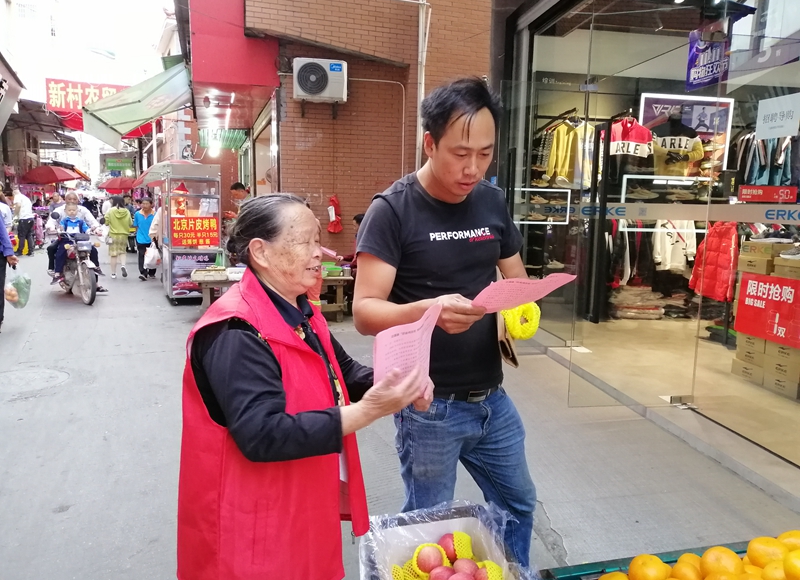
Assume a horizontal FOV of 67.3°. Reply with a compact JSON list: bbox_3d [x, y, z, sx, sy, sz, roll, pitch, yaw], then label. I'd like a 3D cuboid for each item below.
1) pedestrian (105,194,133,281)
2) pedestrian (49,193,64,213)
[{"bbox_3d":[-5.363,-1.000,11.488,0.530,1.560,0.450,-3,9,-26],"label":"pedestrian"},{"bbox_3d":[-7.630,-1.352,13.364,0.500,1.640,0.420,-2,9,-20],"label":"pedestrian"}]

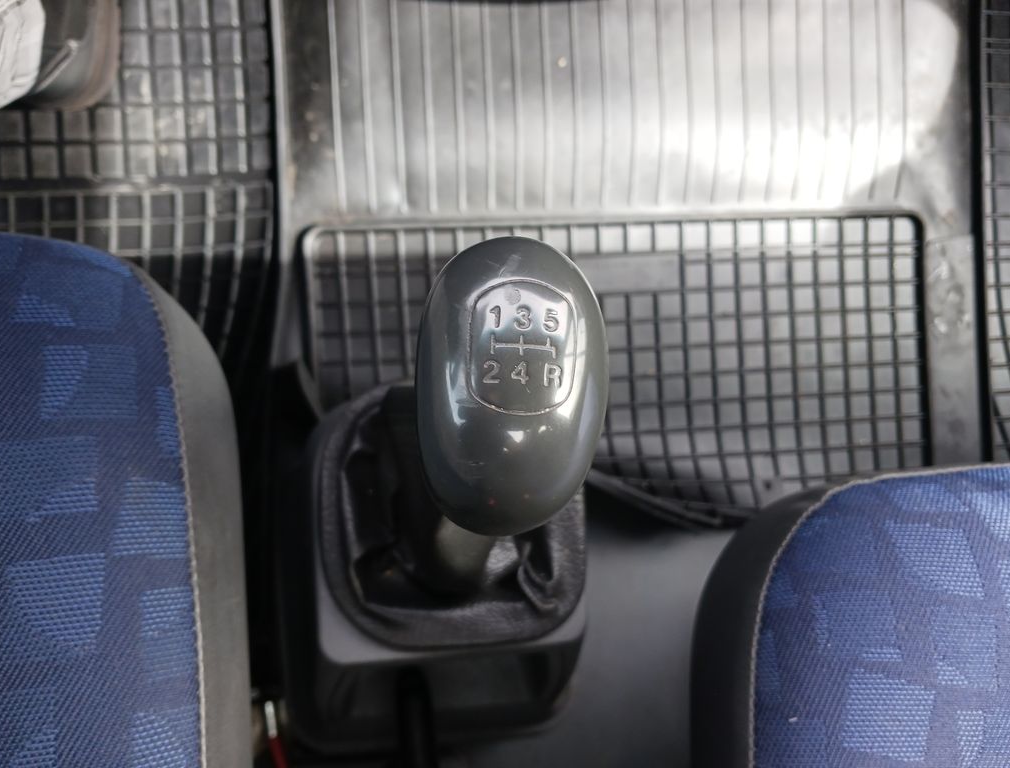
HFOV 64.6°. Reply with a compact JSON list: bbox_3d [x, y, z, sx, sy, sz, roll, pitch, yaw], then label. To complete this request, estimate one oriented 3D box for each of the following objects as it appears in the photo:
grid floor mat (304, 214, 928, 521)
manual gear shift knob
[{"bbox_3d":[0.107,-0.015,0.649,0.524,0.020,0.251,-2,87,-8],"label":"grid floor mat"},{"bbox_3d":[0.002,0.001,0.222,0.053,0.054,0.083,4,96,-7],"label":"manual gear shift knob"}]

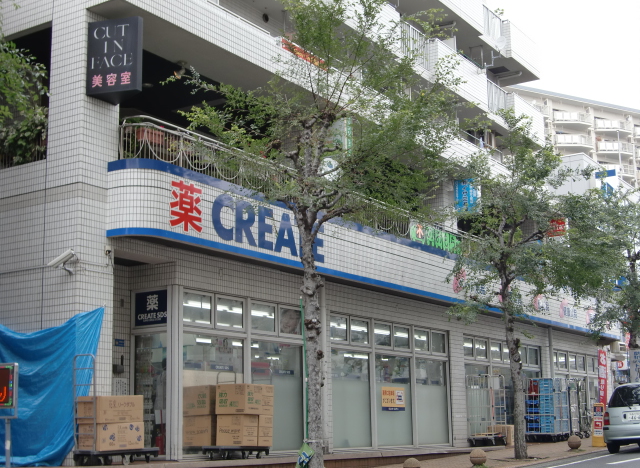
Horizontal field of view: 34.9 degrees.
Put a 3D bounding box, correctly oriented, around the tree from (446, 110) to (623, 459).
[{"bbox_3d":[4.407,0.921,21.183,3.500,7.300,3.500,-8,-13,33],"label":"tree"}]

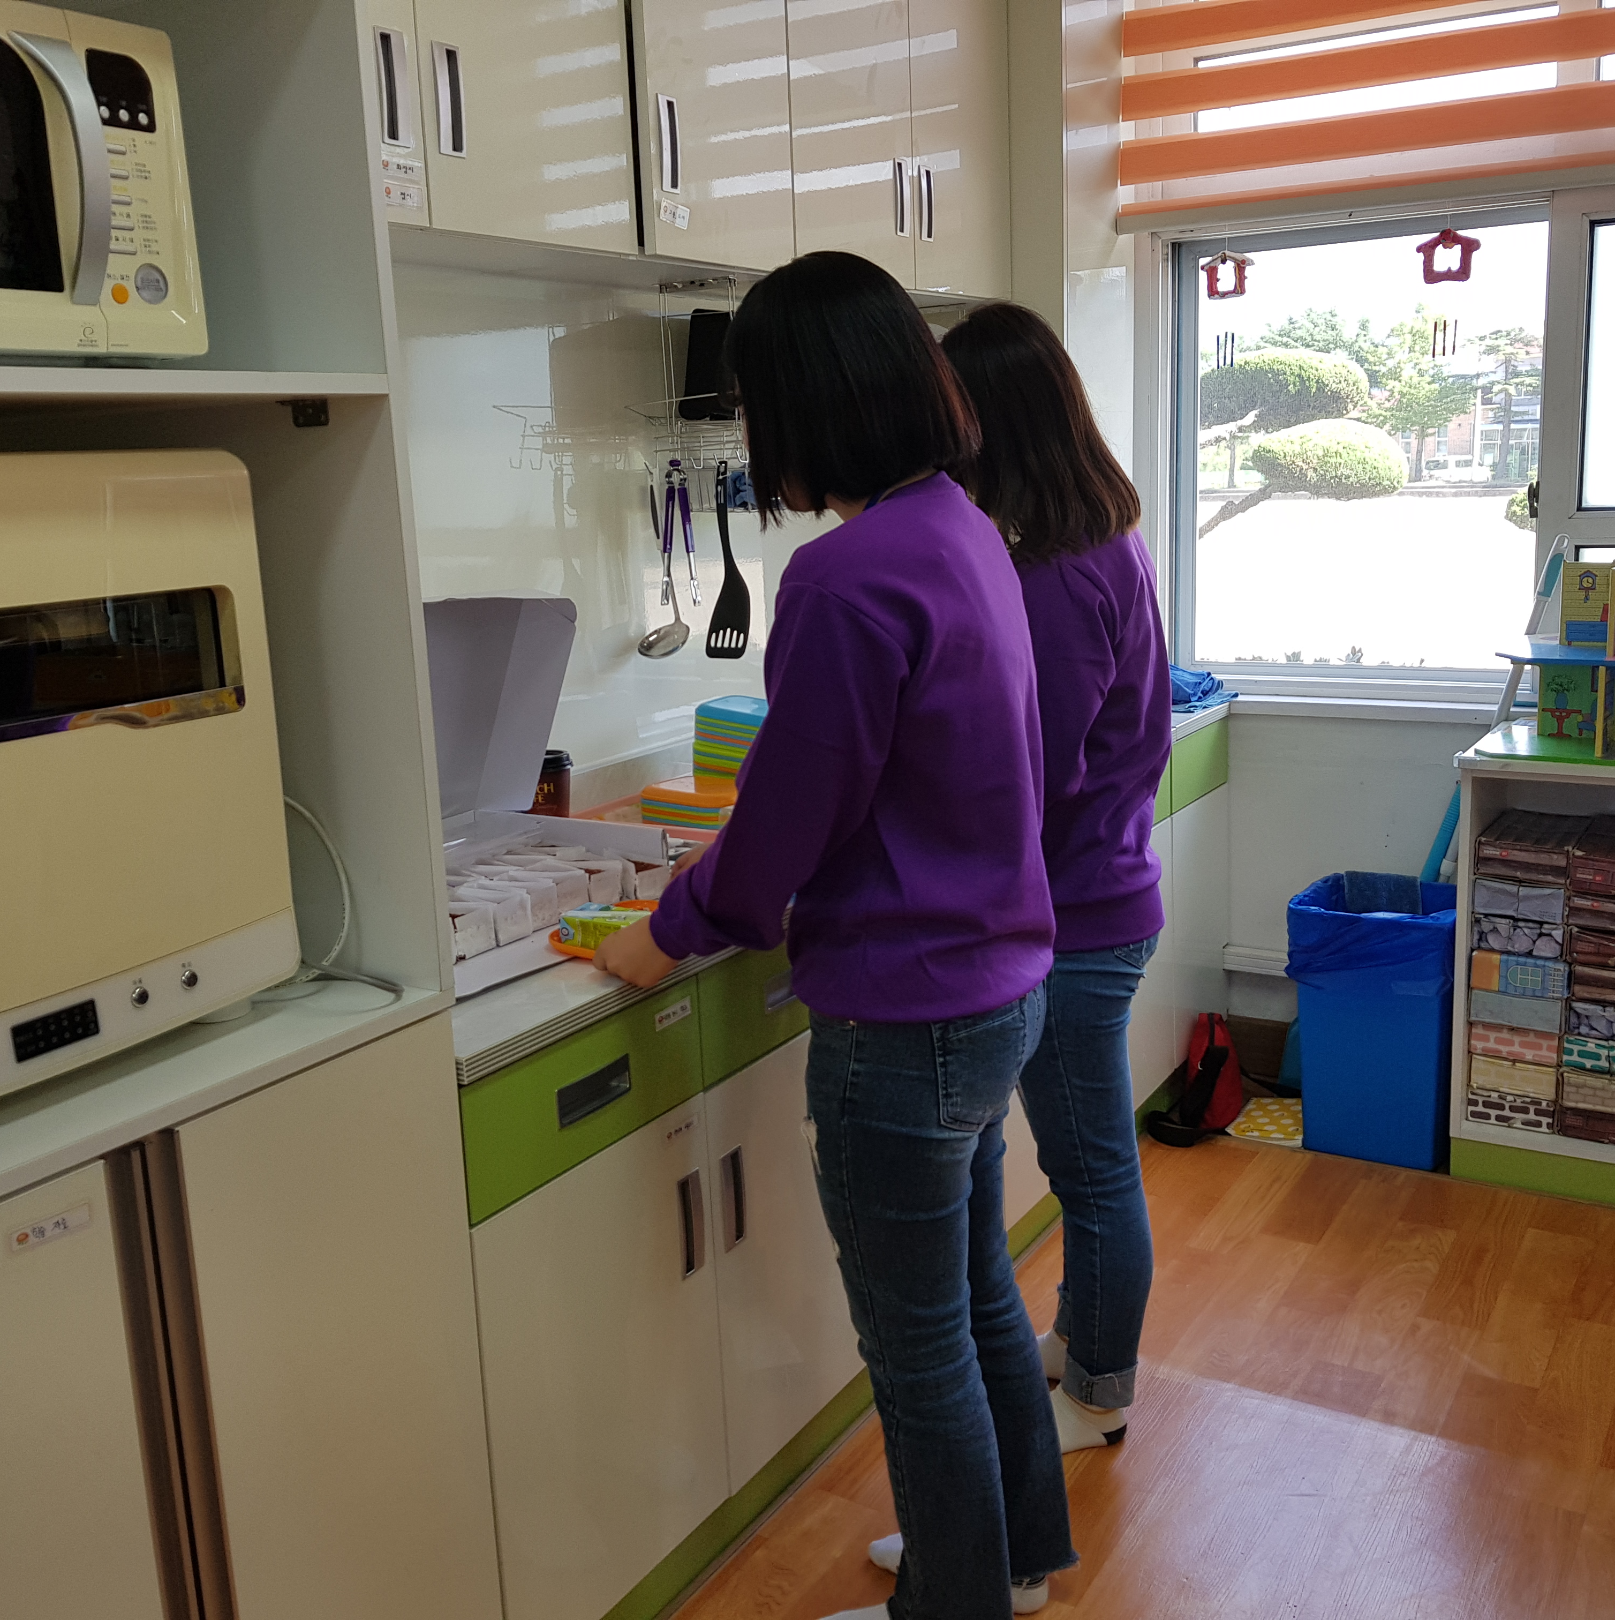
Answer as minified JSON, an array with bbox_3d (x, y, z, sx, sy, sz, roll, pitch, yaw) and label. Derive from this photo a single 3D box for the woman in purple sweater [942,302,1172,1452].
[{"bbox_3d":[0.300,0.097,2.376,0.460,1.610,0.440,3,13,22],"label":"woman in purple sweater"}]

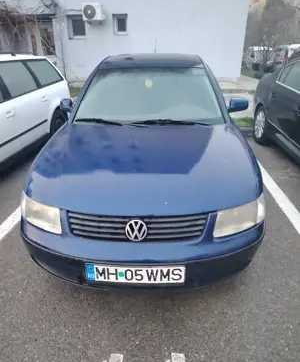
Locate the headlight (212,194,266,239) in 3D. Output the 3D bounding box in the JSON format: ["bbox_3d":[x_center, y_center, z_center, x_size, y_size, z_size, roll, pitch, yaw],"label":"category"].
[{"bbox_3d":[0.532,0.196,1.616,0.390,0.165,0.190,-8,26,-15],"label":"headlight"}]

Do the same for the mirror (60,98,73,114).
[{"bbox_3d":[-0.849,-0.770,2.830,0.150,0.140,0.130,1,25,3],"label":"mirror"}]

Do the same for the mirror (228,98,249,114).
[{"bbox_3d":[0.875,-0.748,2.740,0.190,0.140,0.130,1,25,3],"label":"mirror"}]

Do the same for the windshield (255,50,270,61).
[{"bbox_3d":[8.317,-9.278,20.500,1.400,0.850,0.200,2,-5,5],"label":"windshield"}]

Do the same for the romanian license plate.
[{"bbox_3d":[-0.075,0.490,1.459,0.520,0.112,0.015,1,25,3],"label":"romanian license plate"}]

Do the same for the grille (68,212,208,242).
[{"bbox_3d":[-0.071,0.240,1.487,0.770,0.135,0.120,1,25,3],"label":"grille"}]

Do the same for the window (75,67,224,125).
[{"bbox_3d":[-0.004,-0.805,2.594,1.380,0.140,0.880,1,56,3],"label":"window"}]

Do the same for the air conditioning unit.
[{"bbox_3d":[-2.319,-6.866,11.300,0.780,0.570,0.290,4,25,9],"label":"air conditioning unit"}]

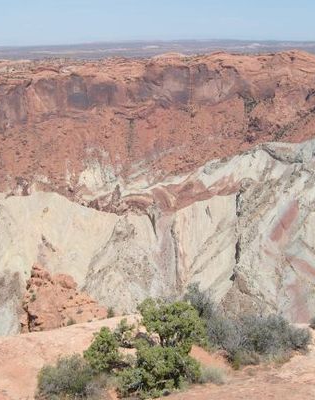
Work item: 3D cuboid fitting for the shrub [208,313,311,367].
[{"bbox_3d":[1.911,2.685,10.300,1.950,1.020,1.250,0,16,0],"label":"shrub"}]

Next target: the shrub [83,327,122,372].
[{"bbox_3d":[-0.959,2.607,9.400,0.660,0.820,0.650,0,16,0],"label":"shrub"}]

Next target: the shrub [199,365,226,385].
[{"bbox_3d":[0.902,2.914,9.000,0.460,0.300,0.420,0,16,0],"label":"shrub"}]

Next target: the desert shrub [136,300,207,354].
[{"bbox_3d":[0.252,2.277,9.700,1.200,1.020,1.050,0,16,0],"label":"desert shrub"}]

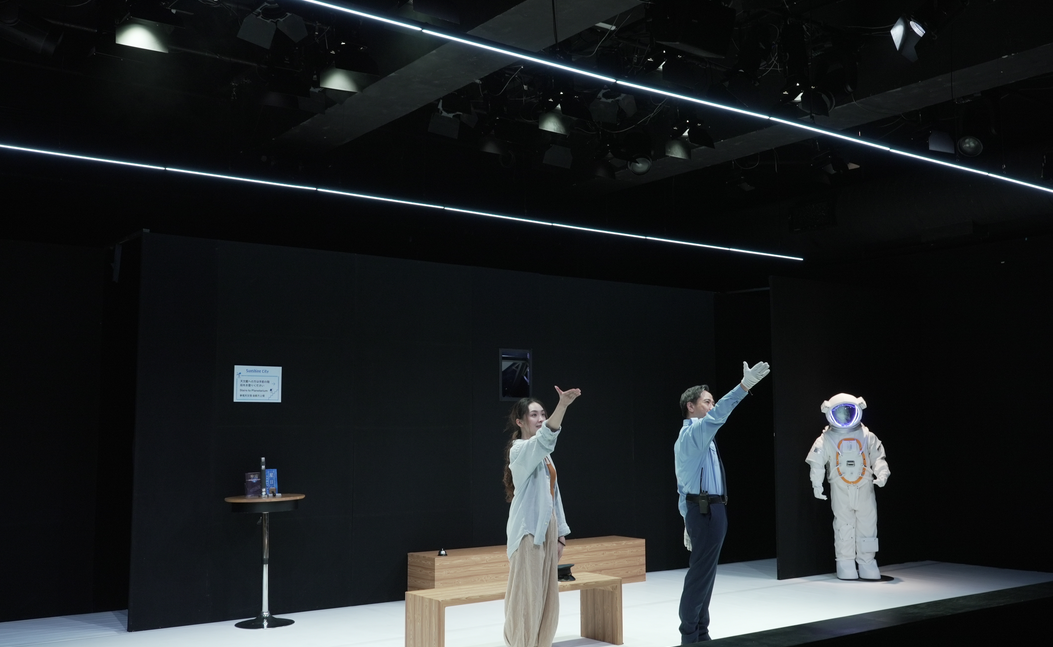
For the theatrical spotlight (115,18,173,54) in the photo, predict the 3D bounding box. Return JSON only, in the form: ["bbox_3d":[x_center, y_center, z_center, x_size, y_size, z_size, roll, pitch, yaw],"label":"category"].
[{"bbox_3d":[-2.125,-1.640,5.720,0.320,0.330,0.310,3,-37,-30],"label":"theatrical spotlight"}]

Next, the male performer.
[{"bbox_3d":[1.353,1.228,6.999,0.689,1.934,0.550,-1,-6,6],"label":"male performer"}]

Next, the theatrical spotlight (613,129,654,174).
[{"bbox_3d":[0.898,-1.438,8.567,0.280,0.370,0.290,0,-44,1],"label":"theatrical spotlight"}]

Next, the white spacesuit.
[{"bbox_3d":[3.228,1.618,10.300,0.795,1.818,0.550,-2,-6,17],"label":"white spacesuit"}]

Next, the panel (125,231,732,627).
[{"bbox_3d":[-0.443,0.965,9.531,6.206,2.983,0.100,4,-7,-36],"label":"panel"}]

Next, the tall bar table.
[{"bbox_3d":[-2.007,1.821,7.886,0.605,0.954,0.605,1,-6,-14],"label":"tall bar table"}]

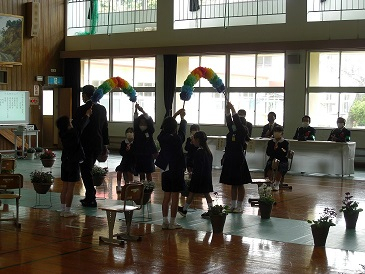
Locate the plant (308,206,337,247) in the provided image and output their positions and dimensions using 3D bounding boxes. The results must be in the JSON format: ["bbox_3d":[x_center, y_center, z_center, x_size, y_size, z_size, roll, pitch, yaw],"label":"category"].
[{"bbox_3d":[1.460,0.932,7.520,0.270,0.415,0.300,3,3,35],"label":"plant"}]

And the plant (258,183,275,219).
[{"bbox_3d":[1.094,0.821,9.303,0.210,0.455,0.210,1,3,0],"label":"plant"}]

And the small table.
[{"bbox_3d":[-4.129,0.165,18.945,0.420,0.690,0.600,3,3,35],"label":"small table"}]

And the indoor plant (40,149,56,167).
[{"bbox_3d":[-2.627,0.426,14.070,0.290,0.350,0.290,1,3,0],"label":"indoor plant"}]

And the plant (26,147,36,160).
[{"bbox_3d":[-3.754,0.408,17.859,0.220,0.320,0.220,3,3,35],"label":"plant"}]

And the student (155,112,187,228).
[{"bbox_3d":[-0.121,0.369,8.501,0.380,1.400,0.360,3,3,35],"label":"student"}]

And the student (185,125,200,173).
[{"bbox_3d":[0.170,0.339,12.225,0.400,1.110,0.580,3,3,35],"label":"student"}]

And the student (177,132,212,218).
[{"bbox_3d":[0.185,0.480,9.413,0.440,1.100,0.340,2,3,18],"label":"student"}]

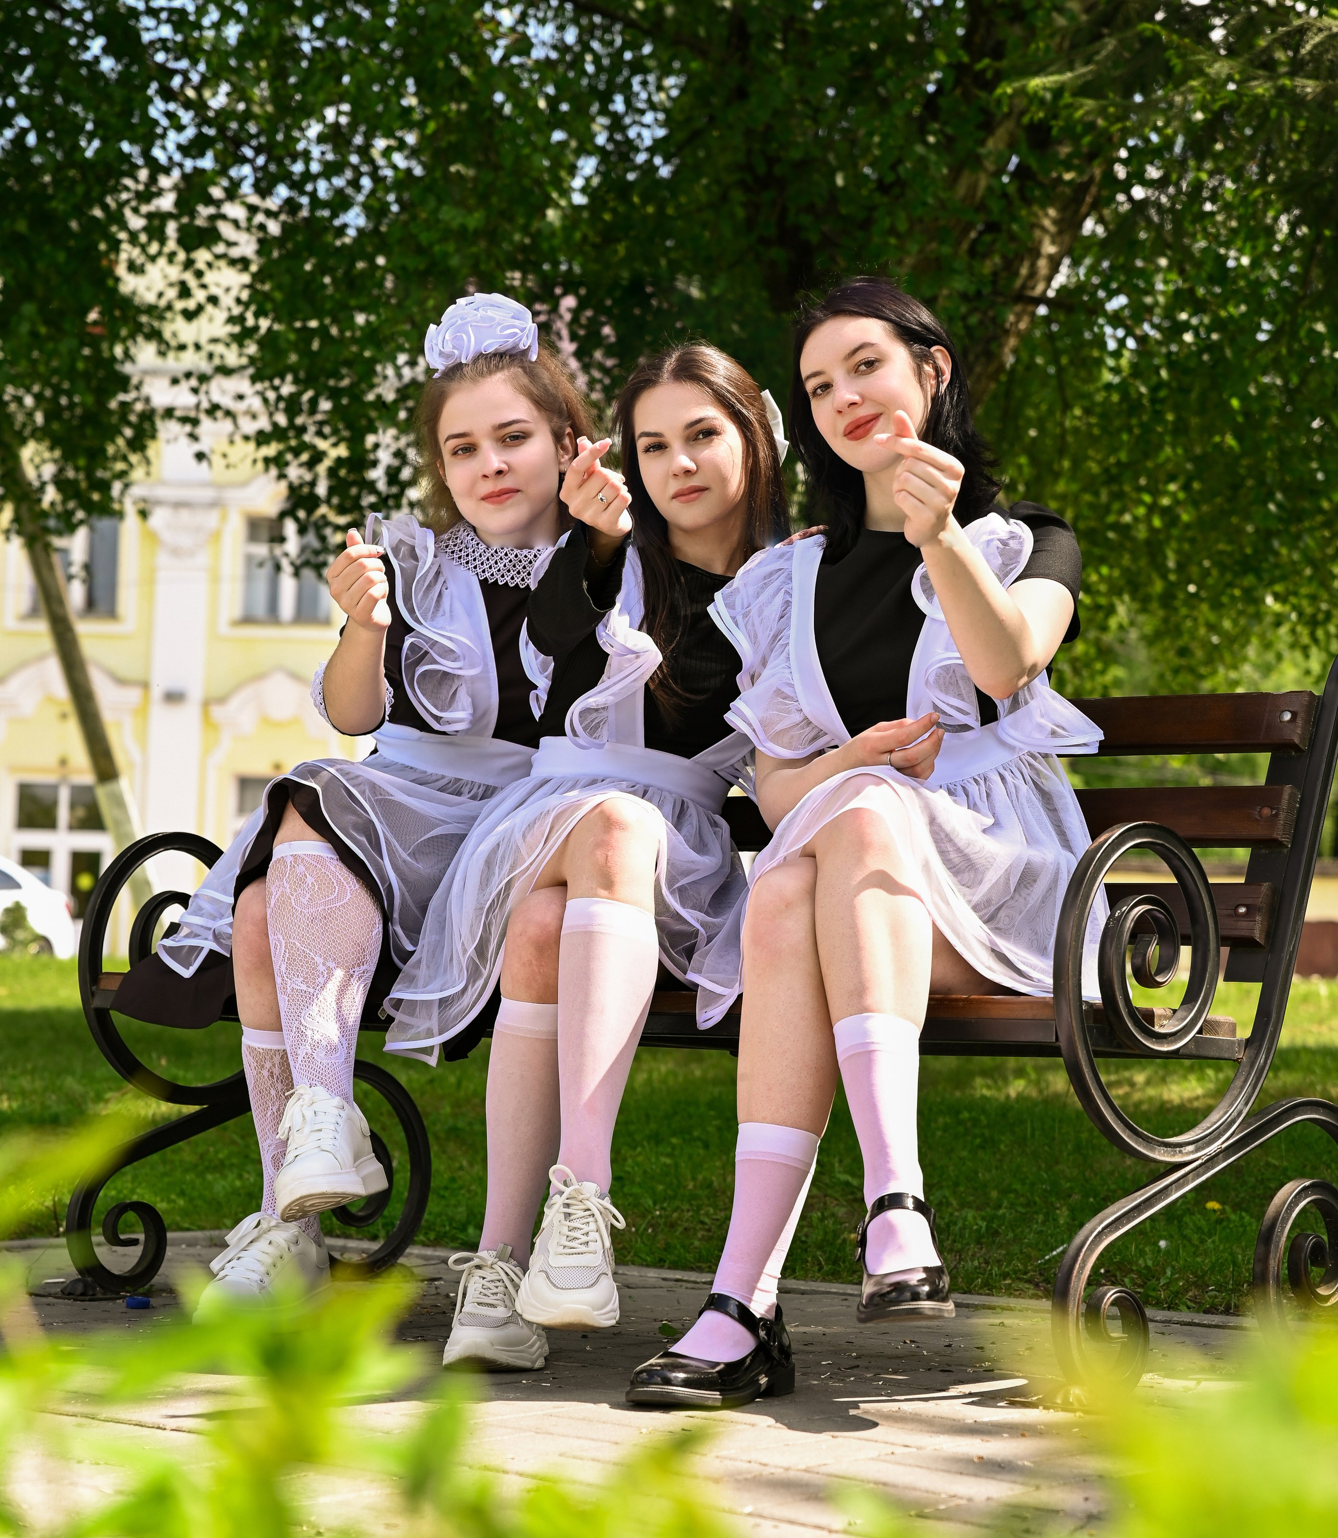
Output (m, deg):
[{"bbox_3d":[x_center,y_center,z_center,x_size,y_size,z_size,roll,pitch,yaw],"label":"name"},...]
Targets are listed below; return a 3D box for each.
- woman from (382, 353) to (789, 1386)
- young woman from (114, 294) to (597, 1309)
[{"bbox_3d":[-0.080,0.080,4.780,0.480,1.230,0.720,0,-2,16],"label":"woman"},{"bbox_3d":[-0.405,0.040,5.100,0.590,1.310,0.670,-1,-2,22],"label":"young woman"}]

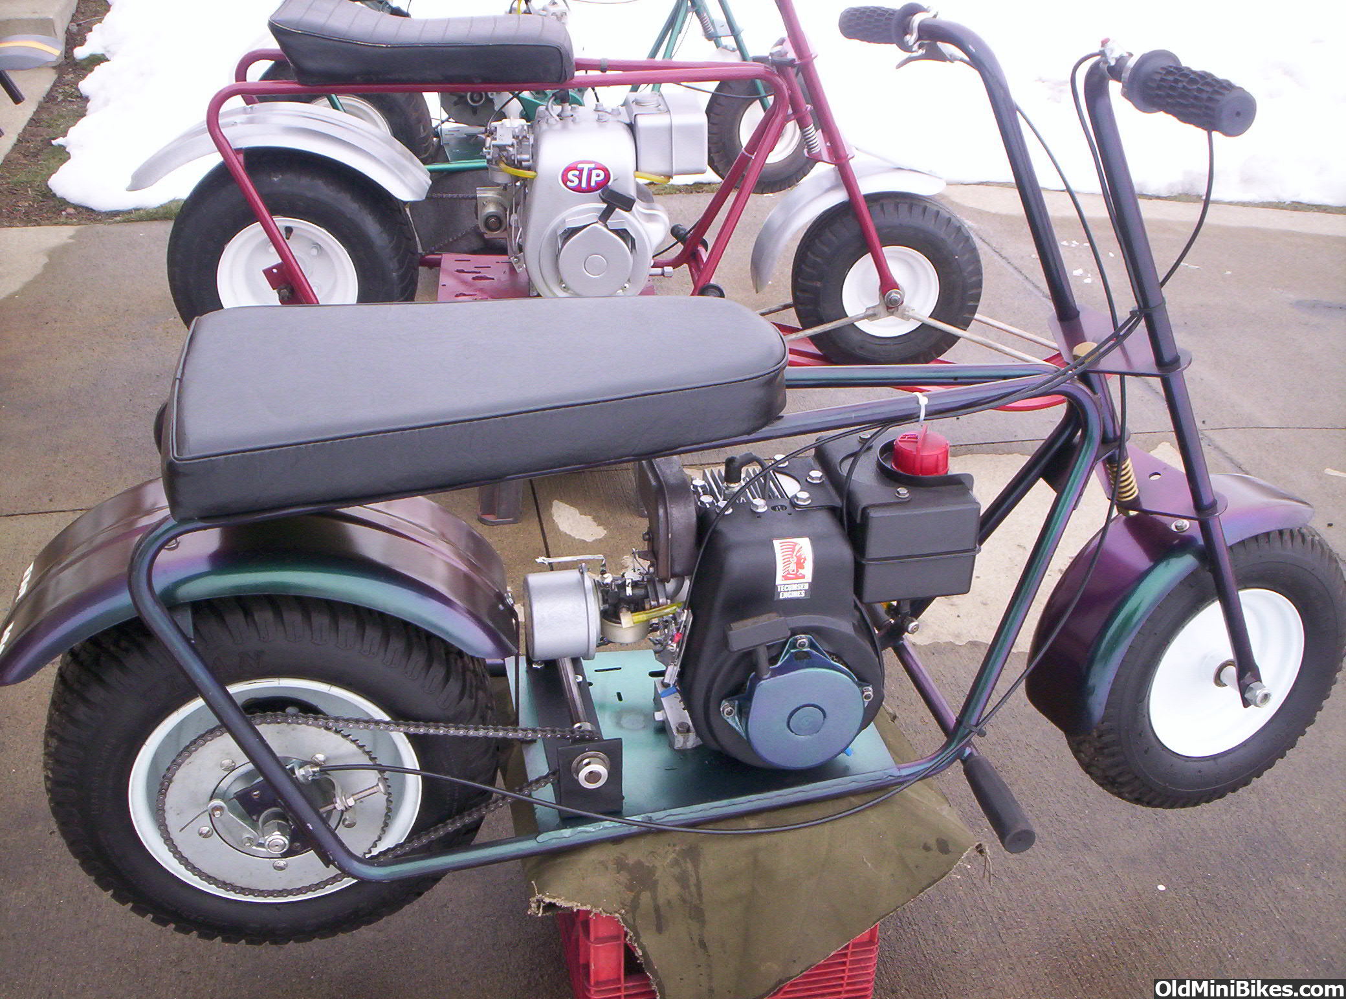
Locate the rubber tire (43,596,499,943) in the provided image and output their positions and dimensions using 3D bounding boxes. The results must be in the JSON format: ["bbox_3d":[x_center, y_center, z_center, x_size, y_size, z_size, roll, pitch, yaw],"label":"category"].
[{"bbox_3d":[-0.409,0.256,1.502,0.455,0.455,0.210,-5,29,-10],"label":"rubber tire"}]

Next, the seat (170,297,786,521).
[{"bbox_3d":[-0.170,-0.112,1.362,0.580,0.082,0.320,-5,29,-10],"label":"seat"}]

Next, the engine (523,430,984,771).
[{"bbox_3d":[0.079,0.094,1.501,0.477,0.357,0.260,-5,29,-10],"label":"engine"}]

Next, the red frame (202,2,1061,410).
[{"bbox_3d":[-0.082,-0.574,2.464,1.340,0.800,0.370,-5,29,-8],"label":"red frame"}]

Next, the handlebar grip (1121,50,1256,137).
[{"bbox_3d":[0.410,-0.323,1.145,0.053,0.053,0.120,-13,34,-22],"label":"handlebar grip"}]

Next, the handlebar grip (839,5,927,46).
[{"bbox_3d":[0.208,-0.477,1.440,0.053,0.053,0.120,-15,30,-26],"label":"handlebar grip"}]

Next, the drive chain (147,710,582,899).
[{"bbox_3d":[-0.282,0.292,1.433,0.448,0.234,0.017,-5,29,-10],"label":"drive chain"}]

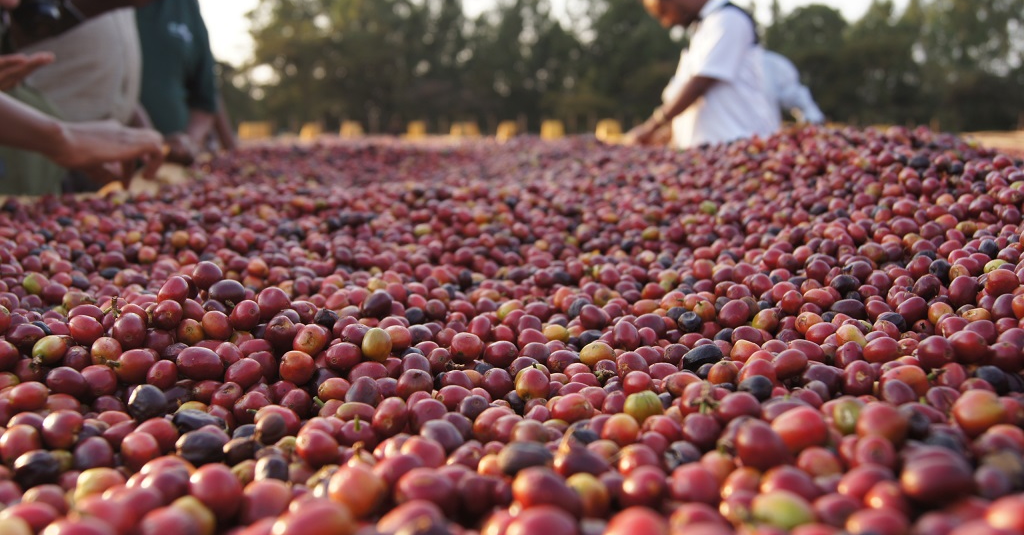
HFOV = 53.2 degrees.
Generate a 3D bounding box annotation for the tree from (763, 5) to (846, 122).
[{"bbox_3d":[17.370,-11.895,60.906,5.100,7.440,5.000,0,9,0],"label":"tree"}]

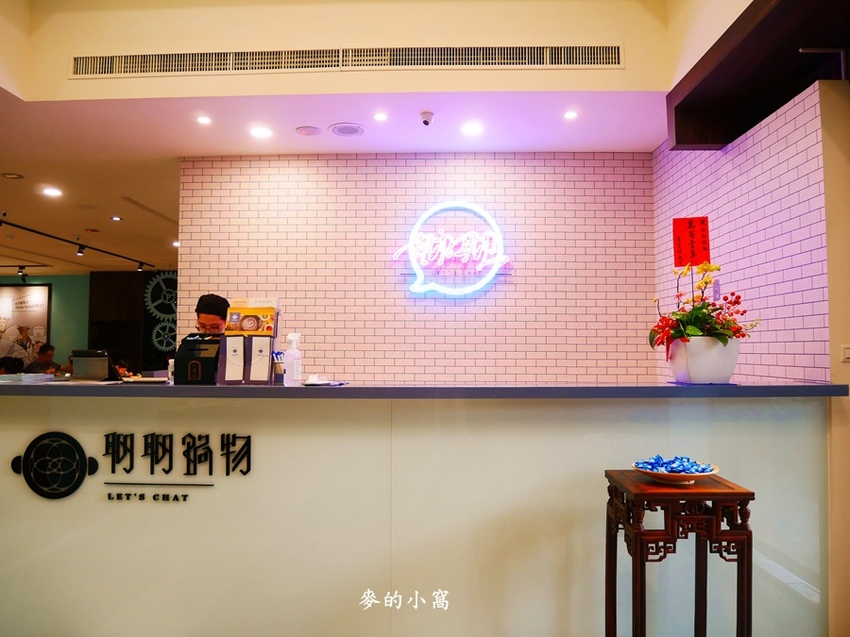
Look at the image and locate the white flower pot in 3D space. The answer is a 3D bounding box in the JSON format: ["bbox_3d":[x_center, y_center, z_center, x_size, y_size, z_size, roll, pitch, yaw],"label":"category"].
[{"bbox_3d":[1.253,0.189,2.646,0.250,0.210,0.250,0,-3,2],"label":"white flower pot"}]

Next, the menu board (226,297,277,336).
[{"bbox_3d":[-0.786,-0.007,2.670,0.215,0.175,0.070,0,-3,2],"label":"menu board"}]

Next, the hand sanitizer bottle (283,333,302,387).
[{"bbox_3d":[-0.556,0.176,2.488,0.080,0.226,0.075,0,-3,0],"label":"hand sanitizer bottle"}]

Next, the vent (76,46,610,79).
[{"bbox_3d":[-0.511,-1.548,3.546,3.372,0.155,0.050,0,-3,3],"label":"vent"}]

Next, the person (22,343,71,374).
[{"bbox_3d":[-4.260,0.932,6.596,0.650,1.280,0.580,-2,-4,39],"label":"person"}]

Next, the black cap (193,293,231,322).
[{"bbox_3d":[-1.139,-0.065,3.165,0.180,0.130,0.200,0,15,-4],"label":"black cap"}]

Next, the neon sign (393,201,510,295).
[{"bbox_3d":[0.199,-0.542,4.500,0.890,0.710,0.070,0,-3,2],"label":"neon sign"}]

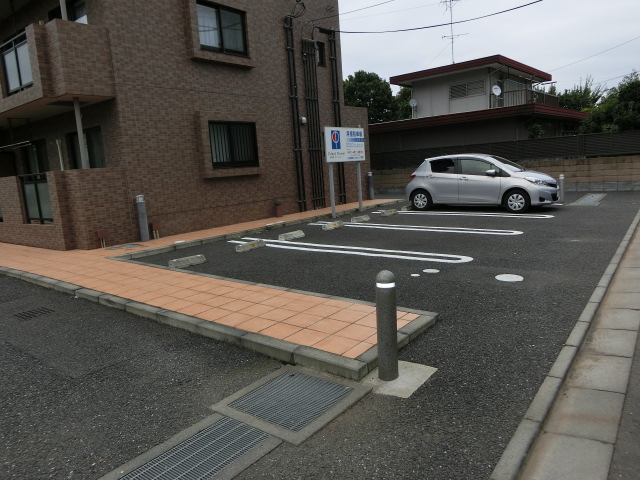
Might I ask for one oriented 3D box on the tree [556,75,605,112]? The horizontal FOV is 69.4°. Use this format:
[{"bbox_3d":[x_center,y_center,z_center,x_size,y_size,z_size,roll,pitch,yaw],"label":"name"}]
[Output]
[{"bbox_3d":[17.588,-7.978,31.314,3.400,6.130,3.400,5,13,40],"label":"tree"}]

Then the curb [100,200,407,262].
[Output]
[{"bbox_3d":[-0.566,-0.460,11.784,0.160,0.110,9.800,5,13,40],"label":"curb"}]

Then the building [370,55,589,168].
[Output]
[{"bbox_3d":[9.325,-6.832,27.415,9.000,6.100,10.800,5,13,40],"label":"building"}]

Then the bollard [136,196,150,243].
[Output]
[{"bbox_3d":[-3.678,-0.448,9.692,0.170,0.960,0.170,5,13,40],"label":"bollard"}]

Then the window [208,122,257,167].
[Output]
[{"bbox_3d":[-2.106,-2.366,11.504,0.120,1.120,1.480,5,13,40],"label":"window"}]

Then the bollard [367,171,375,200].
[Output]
[{"bbox_3d":[1.802,-1.867,16.059,0.165,0.950,0.165,5,13,40],"label":"bollard"}]

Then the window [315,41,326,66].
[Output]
[{"bbox_3d":[0.061,-5.537,13.807,0.100,0.700,0.400,5,13,40],"label":"window"}]

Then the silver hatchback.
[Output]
[{"bbox_3d":[4.305,-1.568,12.318,3.885,1.500,1.700,4,12,39],"label":"silver hatchback"}]

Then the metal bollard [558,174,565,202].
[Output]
[{"bbox_3d":[6.803,-1.463,12.964,0.140,0.770,0.140,5,13,40],"label":"metal bollard"}]

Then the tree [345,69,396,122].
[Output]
[{"bbox_3d":[3.132,-7.431,30.308,4.000,7.180,4.000,5,13,40],"label":"tree"}]

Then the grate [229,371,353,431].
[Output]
[{"bbox_3d":[-0.175,1.065,3.071,0.580,0.050,0.610,5,13,40],"label":"grate"}]

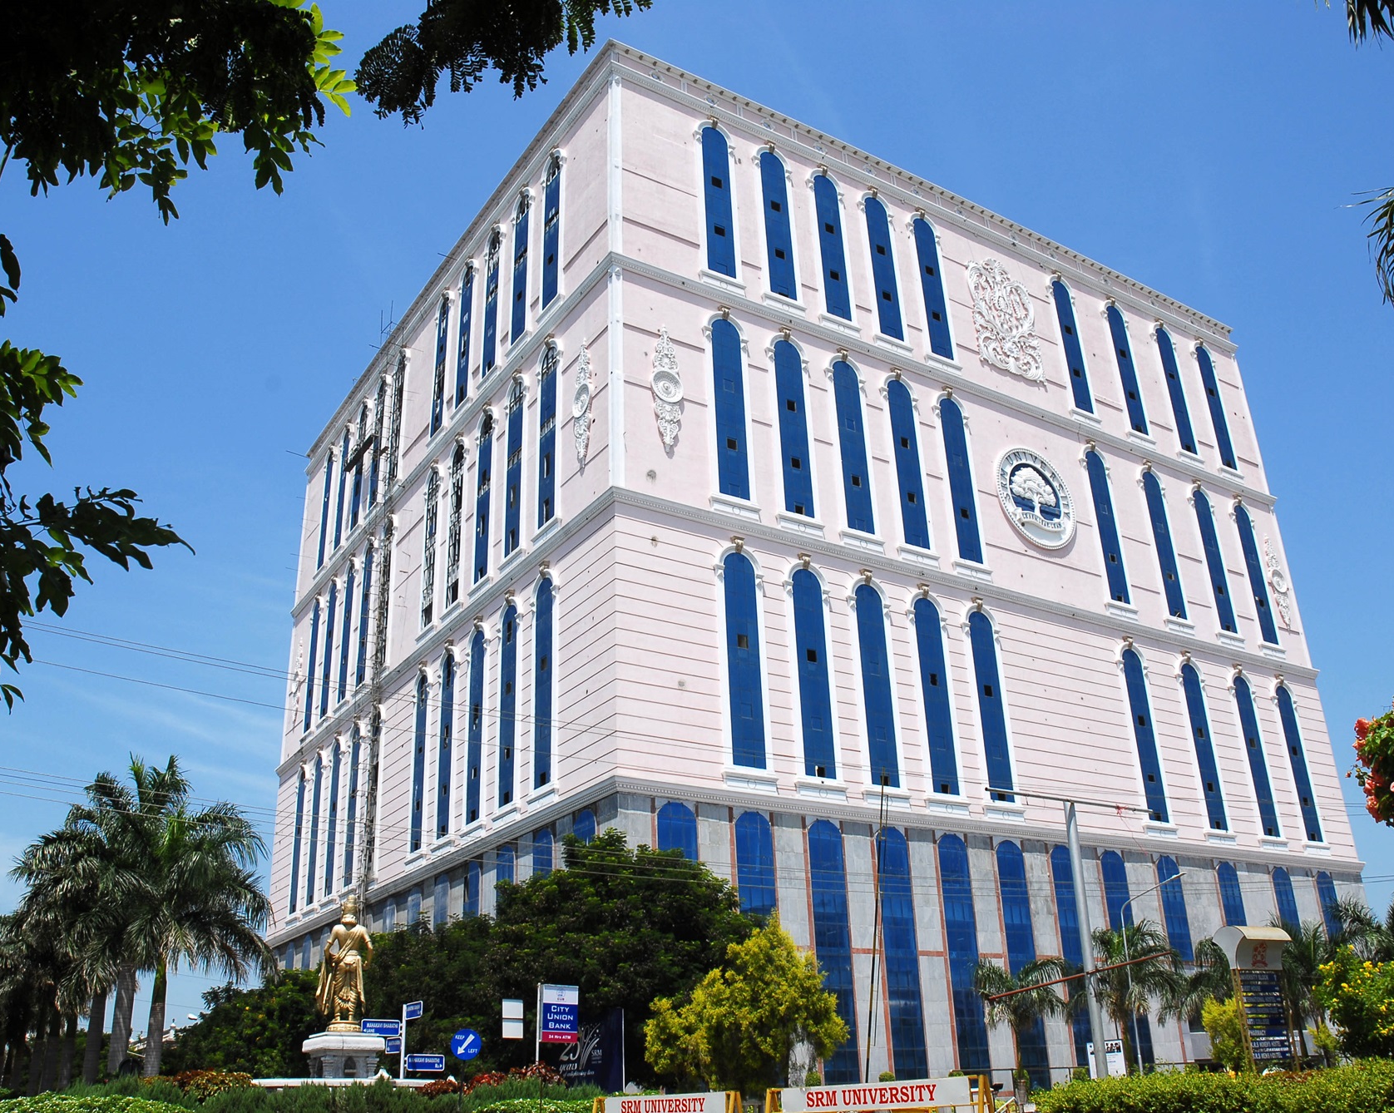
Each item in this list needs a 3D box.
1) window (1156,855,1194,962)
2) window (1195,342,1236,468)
[{"bbox_3d":[27.445,20.217,72.003,1.952,5.885,0.300,13,-28,-31],"label":"window"},{"bbox_3d":[40.435,-11.725,97.298,1.796,11.188,0.300,13,-29,-30],"label":"window"}]

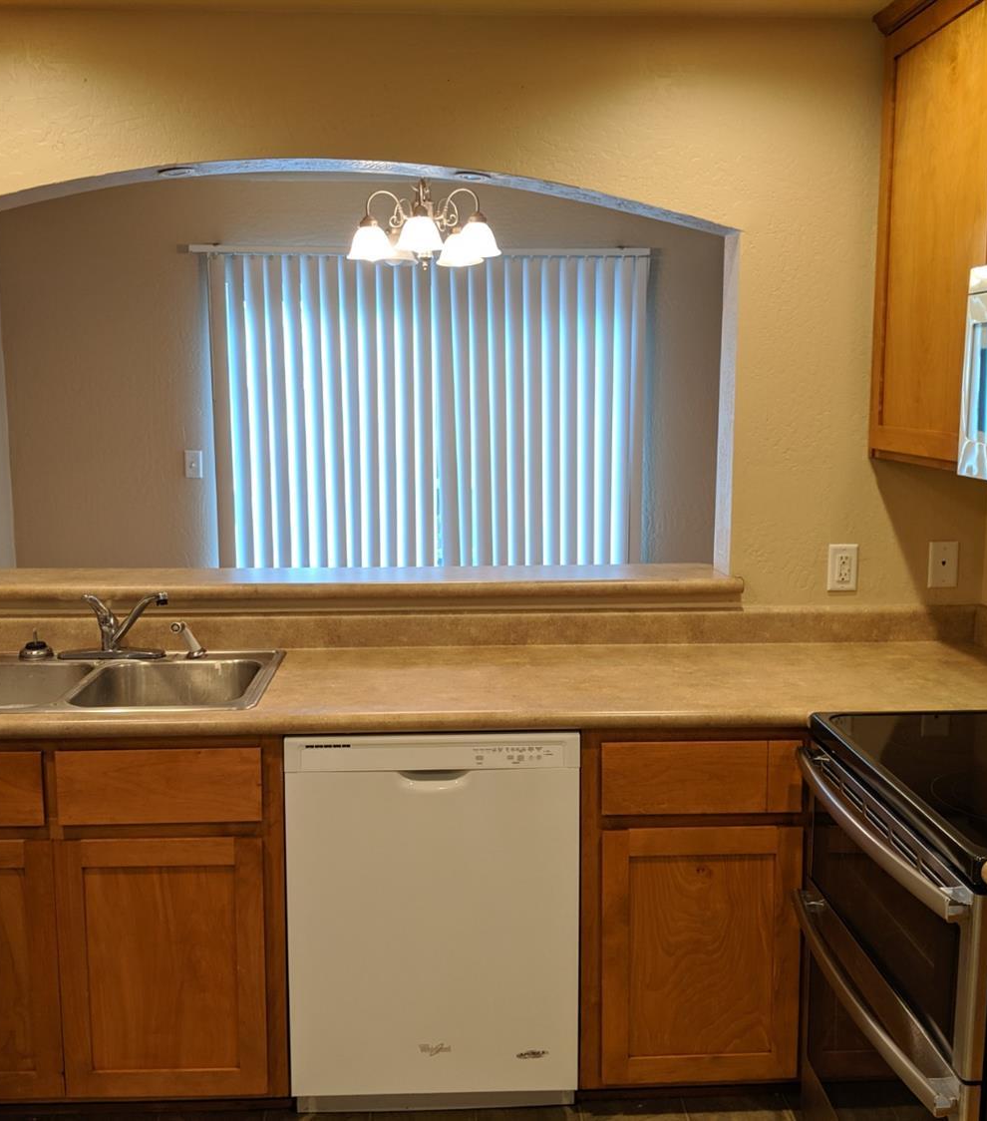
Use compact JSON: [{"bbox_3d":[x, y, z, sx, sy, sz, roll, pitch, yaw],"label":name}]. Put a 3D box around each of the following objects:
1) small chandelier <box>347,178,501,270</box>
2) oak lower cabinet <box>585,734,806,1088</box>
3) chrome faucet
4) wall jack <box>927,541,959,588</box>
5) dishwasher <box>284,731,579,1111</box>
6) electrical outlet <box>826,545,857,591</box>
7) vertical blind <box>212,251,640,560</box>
[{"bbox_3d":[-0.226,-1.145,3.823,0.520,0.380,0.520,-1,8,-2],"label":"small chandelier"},{"bbox_3d":[0.409,0.714,2.728,0.473,0.830,0.600,-1,8,-2],"label":"oak lower cabinet"},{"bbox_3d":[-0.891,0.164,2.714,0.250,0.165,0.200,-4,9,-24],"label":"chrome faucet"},{"bbox_3d":[1.142,0.013,2.955,0.073,0.117,0.010,-1,8,-2],"label":"wall jack"},{"bbox_3d":[-0.132,0.729,2.712,0.600,0.839,0.600,-1,8,-2],"label":"dishwasher"},{"bbox_3d":[0.885,0.020,2.948,0.073,0.117,0.011,-1,8,-2],"label":"electrical outlet"},{"bbox_3d":[-0.264,-0.245,4.998,1.881,2.119,0.100,-1,8,-2],"label":"vertical blind"}]

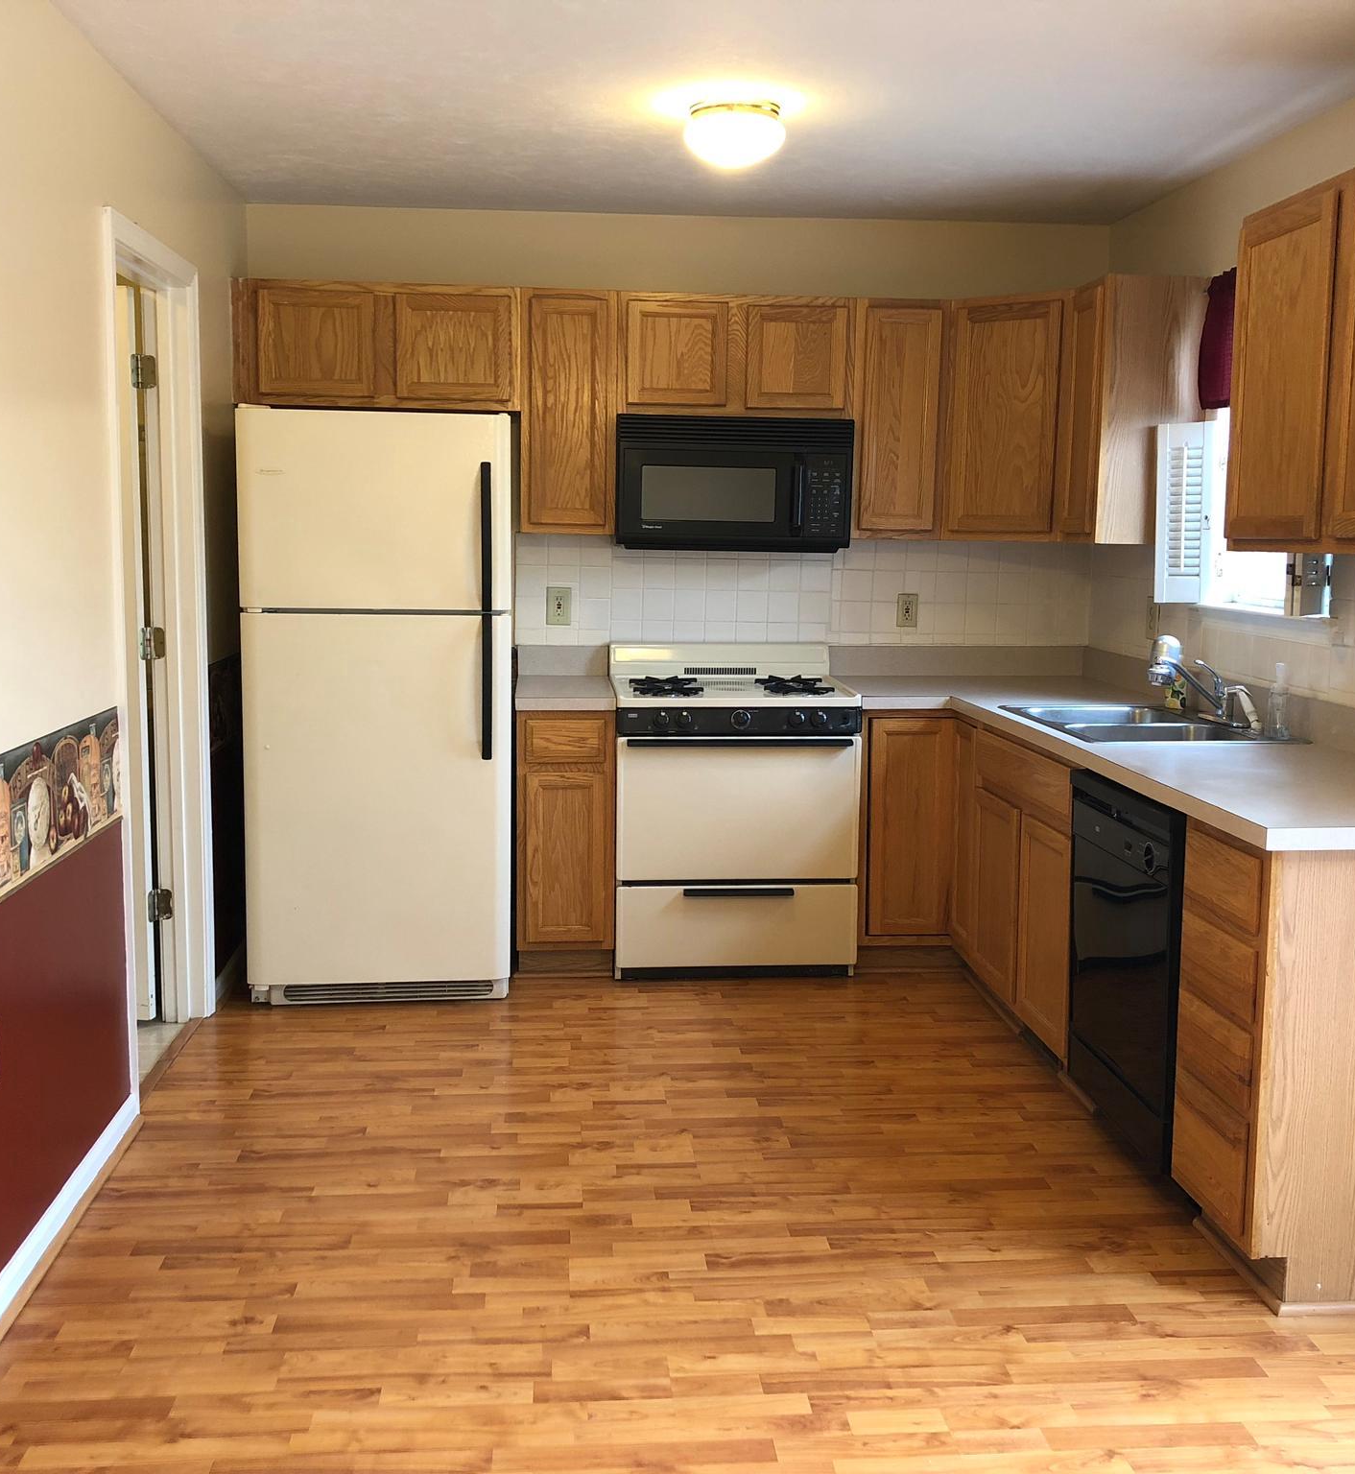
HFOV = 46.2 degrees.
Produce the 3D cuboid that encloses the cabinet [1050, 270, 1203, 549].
[{"bbox_3d":[1.347,-0.958,4.724,0.318,0.758,0.275,0,8,-5],"label":"cabinet"}]

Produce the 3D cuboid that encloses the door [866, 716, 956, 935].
[{"bbox_3d":[0.734,0.281,5.004,0.281,0.691,0.025,0,8,-5],"label":"door"}]

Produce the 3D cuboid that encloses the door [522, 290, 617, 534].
[{"bbox_3d":[-0.344,-1.028,5.054,0.304,0.761,0.028,0,8,-5],"label":"door"}]

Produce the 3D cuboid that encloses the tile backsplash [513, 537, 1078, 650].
[{"bbox_3d":[0.445,-0.494,5.453,2.000,0.372,0.023,0,8,-5],"label":"tile backsplash"}]

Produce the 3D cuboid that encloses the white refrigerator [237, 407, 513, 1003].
[{"bbox_3d":[-0.898,-0.114,4.955,0.767,1.717,0.762,0,8,-5],"label":"white refrigerator"}]

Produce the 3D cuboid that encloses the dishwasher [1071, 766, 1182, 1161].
[{"bbox_3d":[1.276,0.495,3.558,0.607,0.787,0.612,0,8,-5],"label":"dishwasher"}]

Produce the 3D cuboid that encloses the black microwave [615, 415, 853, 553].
[{"bbox_3d":[0.171,-0.823,5.195,0.752,0.418,0.395,0,8,-5],"label":"black microwave"}]

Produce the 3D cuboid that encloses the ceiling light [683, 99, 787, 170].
[{"bbox_3d":[0.138,-1.468,3.900,0.249,0.147,0.249,0,8,-5],"label":"ceiling light"}]

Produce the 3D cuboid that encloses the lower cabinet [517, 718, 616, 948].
[{"bbox_3d":[-0.363,0.255,5.165,0.301,0.792,0.635,0,8,-5],"label":"lower cabinet"}]

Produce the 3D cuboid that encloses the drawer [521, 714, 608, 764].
[{"bbox_3d":[-0.361,-0.025,5.082,0.249,0.145,0.546,0,8,-5],"label":"drawer"}]

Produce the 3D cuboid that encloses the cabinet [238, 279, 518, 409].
[{"bbox_3d":[-0.938,-1.232,5.075,0.874,0.376,0.323,0,8,-5],"label":"cabinet"}]

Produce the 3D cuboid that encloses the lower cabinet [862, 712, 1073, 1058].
[{"bbox_3d":[1.029,0.368,4.667,0.880,0.827,1.645,0,8,-5],"label":"lower cabinet"}]

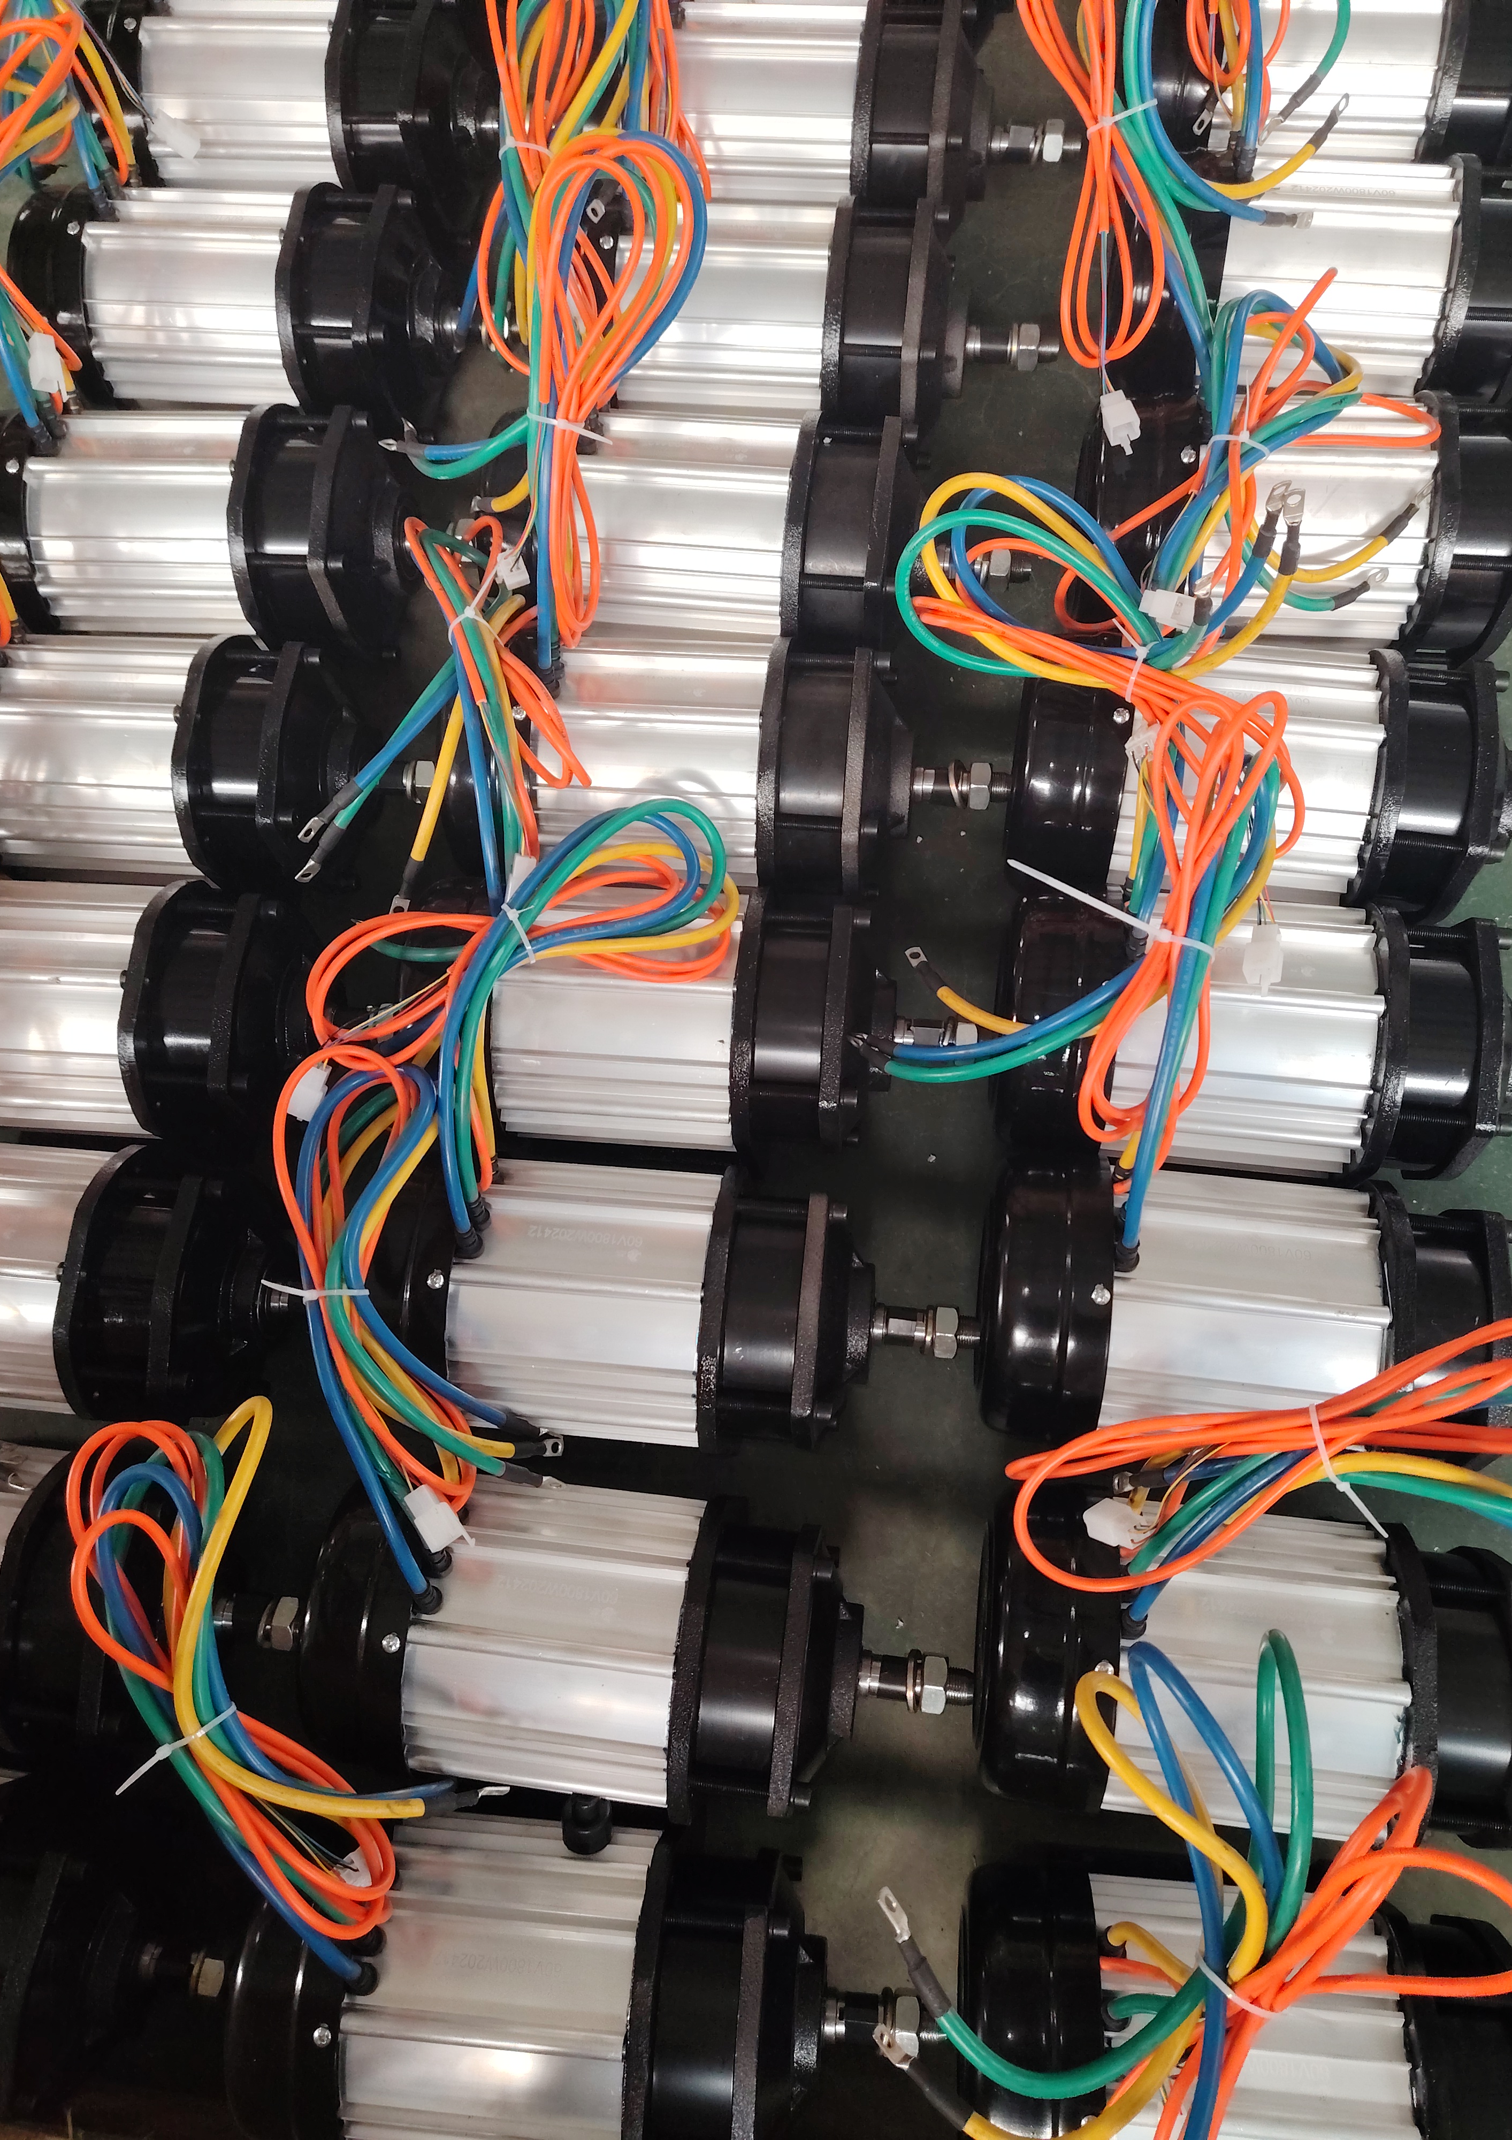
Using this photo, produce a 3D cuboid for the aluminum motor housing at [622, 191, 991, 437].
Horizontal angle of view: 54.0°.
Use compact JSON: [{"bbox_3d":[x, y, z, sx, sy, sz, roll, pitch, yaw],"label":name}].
[{"bbox_3d":[-0.001,-0.465,0.935,0.262,0.150,0.150,5,76,4],"label":"aluminum motor housing"}]

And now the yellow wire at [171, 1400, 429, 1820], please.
[{"bbox_3d":[-0.213,0.248,0.650,0.078,0.095,0.190,-18,74,0],"label":"yellow wire"}]

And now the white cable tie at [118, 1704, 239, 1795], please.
[{"bbox_3d":[-0.246,0.289,0.630,0.059,0.028,0.006,-35,76,-6],"label":"white cable tie"}]

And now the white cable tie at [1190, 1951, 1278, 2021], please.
[{"bbox_3d":[0.177,0.339,0.552,0.031,0.020,0.005,36,81,13],"label":"white cable tie"}]

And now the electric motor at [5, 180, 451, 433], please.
[{"bbox_3d":[-0.325,-0.485,0.956,0.262,0.150,0.150,4,75,4],"label":"electric motor"}]

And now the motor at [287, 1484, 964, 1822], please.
[{"bbox_3d":[-0.052,0.286,0.739,0.321,0.150,0.150,5,76,4],"label":"motor"}]

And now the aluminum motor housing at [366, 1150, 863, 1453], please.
[{"bbox_3d":[-0.070,0.123,0.783,0.262,0.150,0.150,4,75,4],"label":"aluminum motor housing"}]

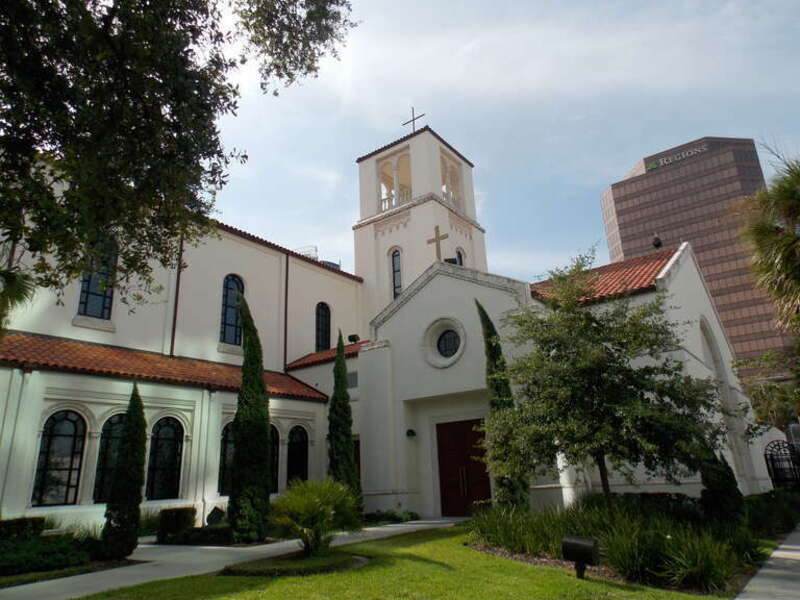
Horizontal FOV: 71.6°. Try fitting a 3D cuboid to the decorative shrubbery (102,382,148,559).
[{"bbox_3d":[-6.749,4.167,13.855,0.900,4.120,0.900,-15,-22,34],"label":"decorative shrubbery"}]

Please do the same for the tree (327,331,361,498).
[{"bbox_3d":[-1.963,4.530,20.262,1.150,6.960,1.200,-2,-18,-1],"label":"tree"}]

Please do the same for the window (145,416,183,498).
[{"bbox_3d":[-7.711,5.211,18.324,0.180,2.620,1.150,-15,-22,34],"label":"window"}]

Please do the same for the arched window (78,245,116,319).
[{"bbox_3d":[-11.075,-0.927,20.559,0.180,3.250,1.150,-15,-22,34],"label":"arched window"}]

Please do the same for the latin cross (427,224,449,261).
[{"bbox_3d":[1.475,-2.159,20.991,0.970,1.470,0.130,-15,-22,34],"label":"latin cross"}]

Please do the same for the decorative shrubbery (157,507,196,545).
[{"bbox_3d":[-6.459,6.461,15.986,0.850,0.960,0.850,-15,-22,34],"label":"decorative shrubbery"}]

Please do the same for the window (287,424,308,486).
[{"bbox_3d":[-4.481,6.987,24.470,0.250,2.820,1.220,-15,-22,34],"label":"window"}]

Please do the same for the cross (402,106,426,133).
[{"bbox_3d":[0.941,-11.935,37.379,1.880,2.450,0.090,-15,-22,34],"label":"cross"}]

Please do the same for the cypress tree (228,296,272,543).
[{"bbox_3d":[-4.564,3.532,17.367,1.100,7.320,1.150,-2,-18,-1],"label":"cypress tree"}]

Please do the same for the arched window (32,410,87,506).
[{"bbox_3d":[-9.646,4.482,15.830,0.180,2.600,1.160,-15,-22,34],"label":"arched window"}]

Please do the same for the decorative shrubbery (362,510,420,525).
[{"bbox_3d":[-0.316,7.902,20.402,2.600,0.460,0.800,-15,-22,34],"label":"decorative shrubbery"}]

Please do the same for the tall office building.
[{"bbox_3d":[84.086,3.649,150.614,39.500,82.500,38.000,-15,-22,34],"label":"tall office building"}]

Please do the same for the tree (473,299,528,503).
[{"bbox_3d":[3.035,3.129,16.802,1.100,6.800,1.050,-15,-22,34],"label":"tree"}]

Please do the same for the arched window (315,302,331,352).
[{"bbox_3d":[-4.333,1.561,31.408,0.250,2.990,1.200,-15,-22,34],"label":"arched window"}]

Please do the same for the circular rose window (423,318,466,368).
[{"bbox_3d":[1.654,1.531,19.553,1.760,1.770,0.300,-15,-22,34],"label":"circular rose window"}]

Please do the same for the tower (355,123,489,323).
[{"bbox_3d":[1.573,1.033,34.905,6.100,22.350,6.200,-15,-22,34],"label":"tower"}]

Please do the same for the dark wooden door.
[{"bbox_3d":[2.162,5.731,18.922,1.920,3.120,0.130,-15,-22,34],"label":"dark wooden door"}]

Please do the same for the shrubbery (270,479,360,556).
[{"bbox_3d":[-1.904,4.813,12.370,1.900,1.580,1.950,-2,-18,-1],"label":"shrubbery"}]

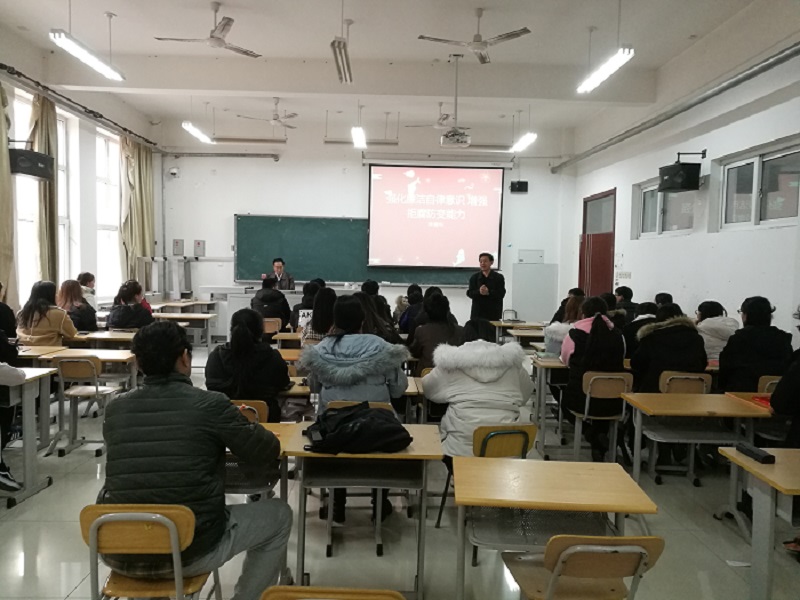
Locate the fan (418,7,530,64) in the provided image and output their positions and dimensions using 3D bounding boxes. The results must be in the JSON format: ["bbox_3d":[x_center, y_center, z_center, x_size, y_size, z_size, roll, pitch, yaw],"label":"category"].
[{"bbox_3d":[0.702,-2.564,5.995,1.100,0.398,1.040,1,4,-2],"label":"fan"}]

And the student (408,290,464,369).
[{"bbox_3d":[0.270,0.609,4.758,0.500,1.300,0.680,1,4,-2],"label":"student"}]

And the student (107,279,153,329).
[{"bbox_3d":[-3.036,0.427,7.112,0.540,1.290,0.720,2,4,16],"label":"student"}]

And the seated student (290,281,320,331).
[{"bbox_3d":[-0.994,0.447,6.972,0.500,1.260,0.720,1,4,-2],"label":"seated student"}]

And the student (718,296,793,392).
[{"bbox_3d":[2.702,0.644,5.081,0.560,1.360,0.780,0,4,-16],"label":"student"}]

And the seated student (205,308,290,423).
[{"bbox_3d":[-0.925,0.689,3.860,0.500,1.290,0.760,1,4,1],"label":"seated student"}]

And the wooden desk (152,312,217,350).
[{"bbox_3d":[-2.809,0.592,8.177,0.700,0.765,0.455,1,4,-2],"label":"wooden desk"}]

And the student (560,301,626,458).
[{"bbox_3d":[1.434,0.619,4.822,0.500,1.310,0.720,1,4,-2],"label":"student"}]

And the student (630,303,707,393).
[{"bbox_3d":[2.022,0.671,5.064,0.560,1.280,0.780,1,4,-7],"label":"student"}]

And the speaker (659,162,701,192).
[{"bbox_3d":[3.142,-1.367,6.981,0.250,0.280,0.400,-1,4,-27],"label":"speaker"}]

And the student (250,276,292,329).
[{"bbox_3d":[-1.674,0.354,8.051,0.520,1.270,0.720,1,4,-2],"label":"student"}]

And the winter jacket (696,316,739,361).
[{"bbox_3d":[2.715,0.460,5.437,0.500,0.640,0.420,0,4,-13],"label":"winter jacket"}]

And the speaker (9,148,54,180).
[{"bbox_3d":[-3.948,-1.433,6.613,0.270,0.255,0.480,3,4,28],"label":"speaker"}]

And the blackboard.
[{"bbox_3d":[-0.711,-0.864,11.152,4.427,1.199,0.080,1,4,-2],"label":"blackboard"}]

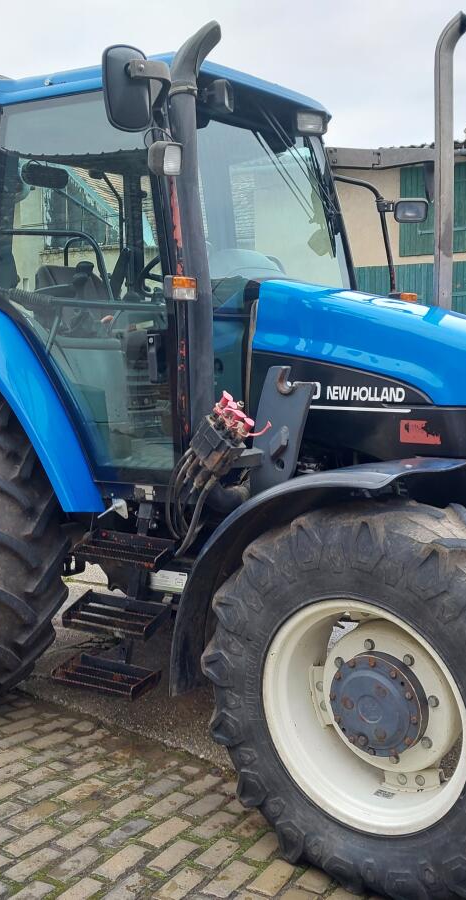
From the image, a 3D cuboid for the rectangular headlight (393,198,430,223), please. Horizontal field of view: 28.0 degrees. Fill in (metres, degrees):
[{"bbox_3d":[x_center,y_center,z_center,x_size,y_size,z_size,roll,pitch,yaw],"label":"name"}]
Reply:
[{"bbox_3d":[0.841,-1.129,4.412,0.163,0.113,0.080,-1,6,1],"label":"rectangular headlight"}]

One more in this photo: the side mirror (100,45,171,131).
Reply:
[{"bbox_3d":[-0.342,-1.184,3.062,0.168,0.280,0.065,-10,10,-27],"label":"side mirror"}]

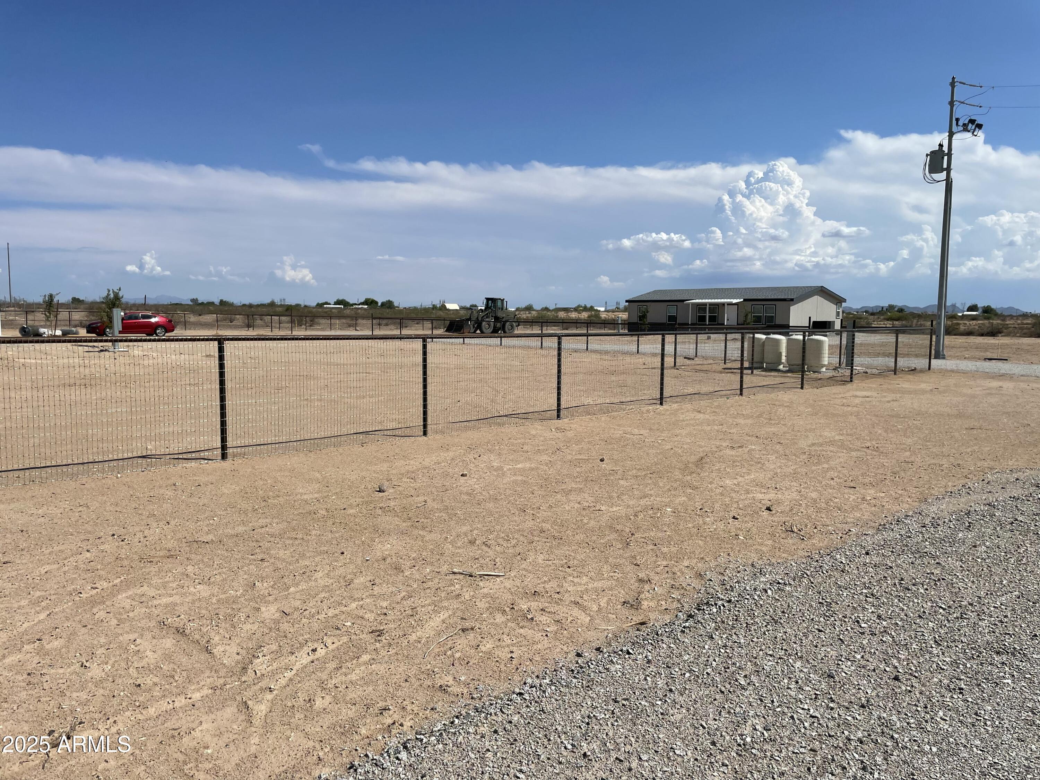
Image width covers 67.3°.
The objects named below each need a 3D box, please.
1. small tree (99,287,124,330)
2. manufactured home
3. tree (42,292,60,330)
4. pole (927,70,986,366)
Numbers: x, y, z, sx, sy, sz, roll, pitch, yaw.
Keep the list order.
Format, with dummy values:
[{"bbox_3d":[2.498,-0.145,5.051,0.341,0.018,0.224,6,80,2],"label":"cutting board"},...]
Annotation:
[{"bbox_3d":[-18.130,-3.231,34.669,1.100,2.600,1.100,0,6,0],"label":"small tree"},{"bbox_3d":[19.444,-7.373,72.229,8.760,3.970,17.770,-5,8,-41],"label":"manufactured home"},{"bbox_3d":[-26.500,-4.272,44.077,1.000,2.440,1.000,0,6,0],"label":"tree"},{"bbox_3d":[18.257,-7.166,33.008,2.400,11.720,0.900,0,6,0],"label":"pole"}]

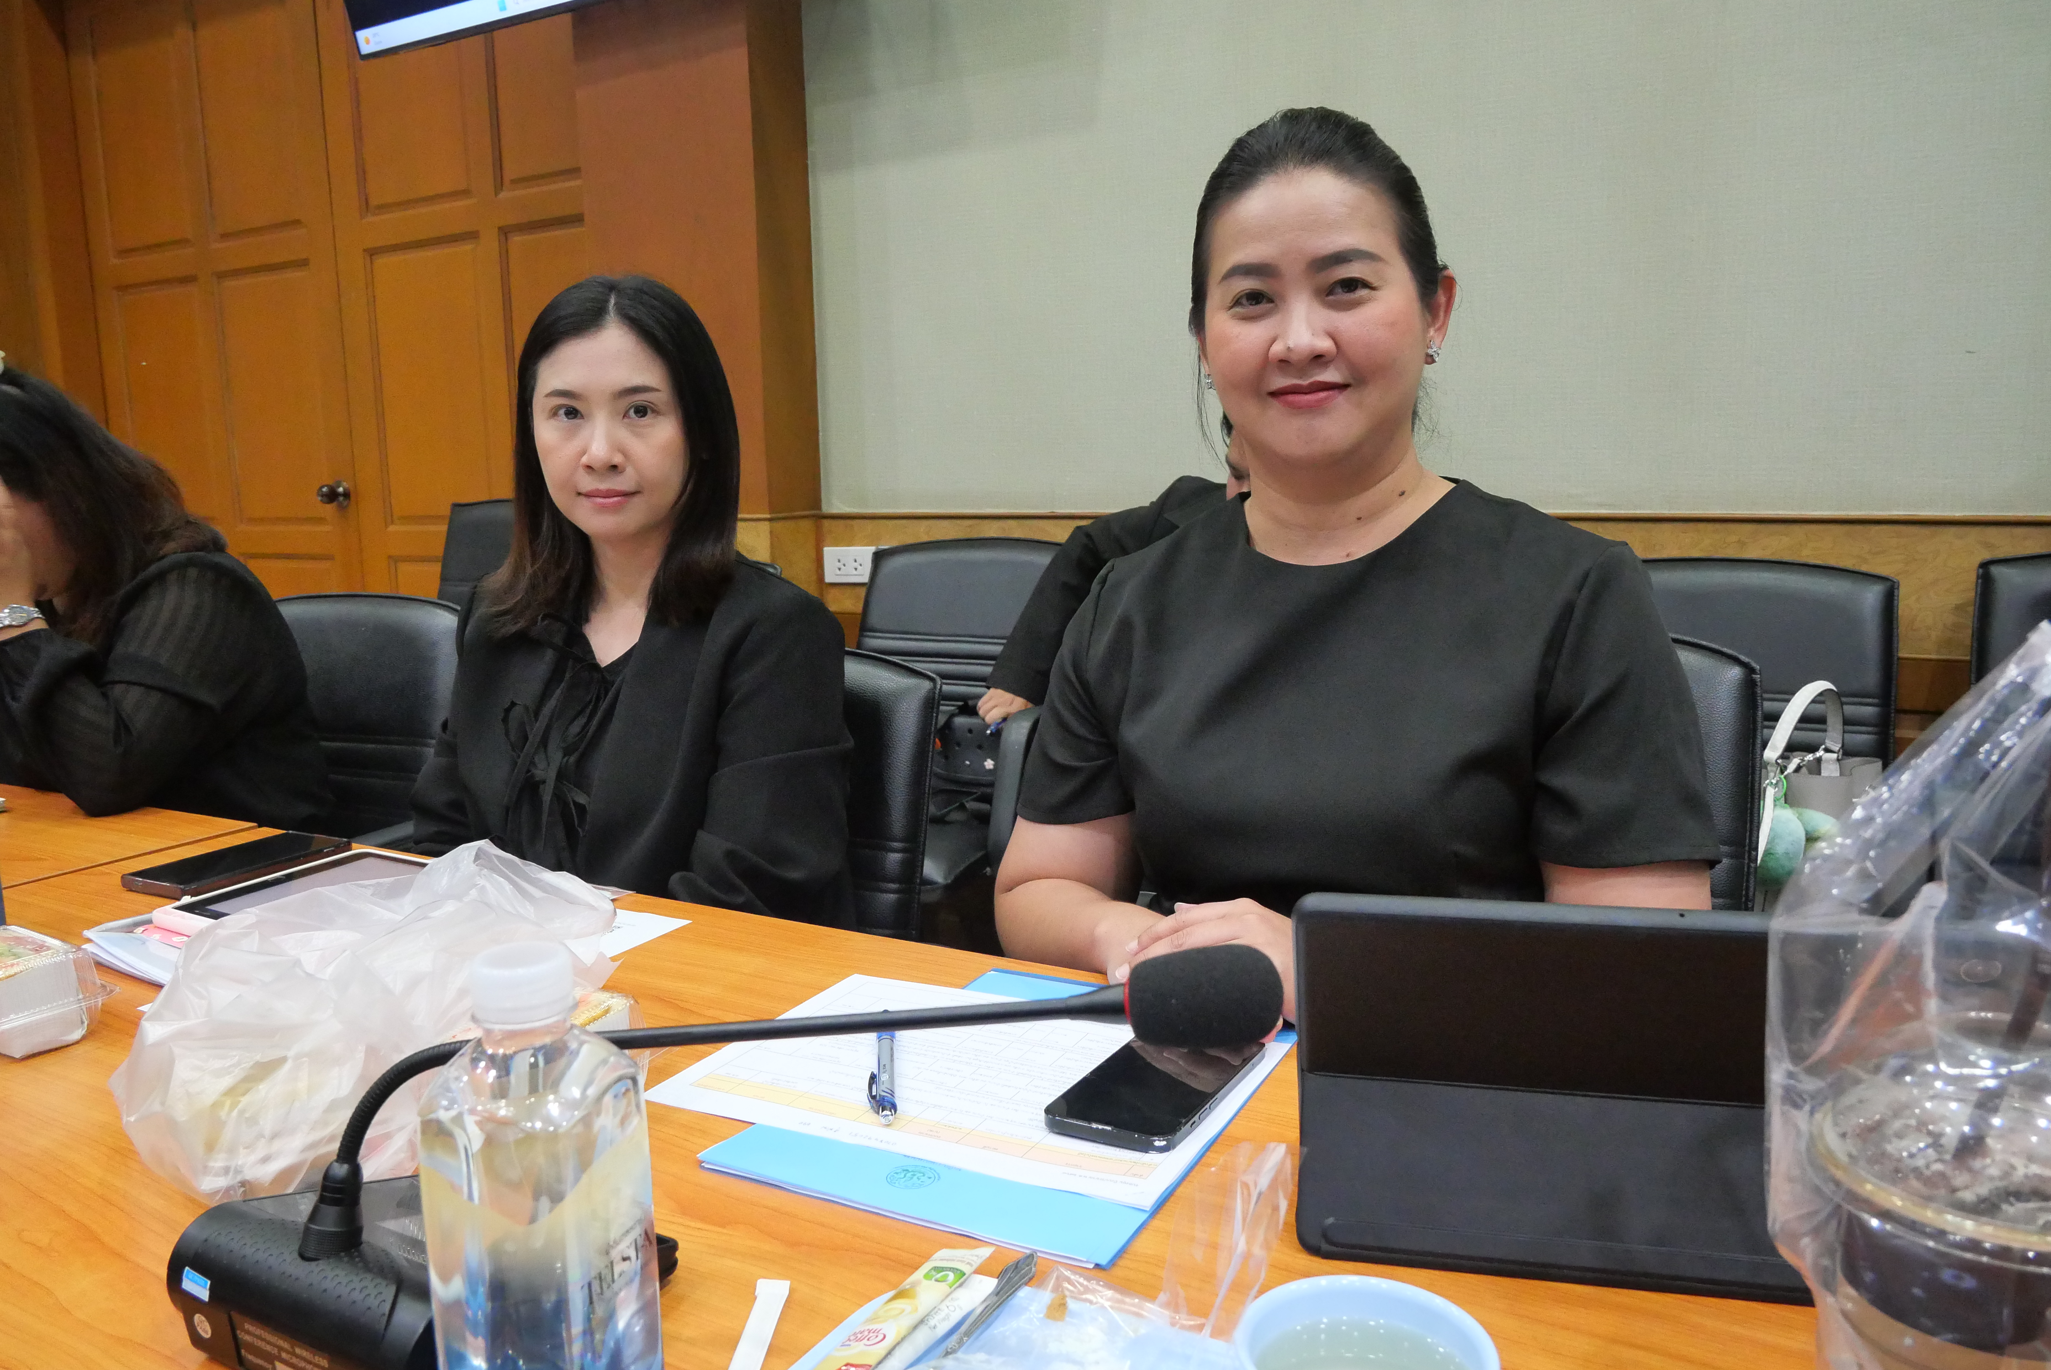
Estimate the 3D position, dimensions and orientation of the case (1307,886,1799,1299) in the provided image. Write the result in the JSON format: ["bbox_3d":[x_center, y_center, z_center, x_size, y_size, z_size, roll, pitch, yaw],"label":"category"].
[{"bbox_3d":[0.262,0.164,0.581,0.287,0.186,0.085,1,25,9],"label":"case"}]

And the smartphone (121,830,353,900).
[{"bbox_3d":[-0.708,0.158,1.238,0.080,0.011,0.165,2,9,19],"label":"smartphone"}]

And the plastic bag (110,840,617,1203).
[{"bbox_3d":[-0.363,0.164,0.775,0.250,0.120,0.240,3,9,25],"label":"plastic bag"}]

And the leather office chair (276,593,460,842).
[{"bbox_3d":[-0.965,0.389,1.556,0.600,0.960,0.640,2,9,20],"label":"leather office chair"}]

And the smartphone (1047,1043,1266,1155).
[{"bbox_3d":[0.075,0.217,0.749,0.071,0.008,0.147,4,9,29],"label":"smartphone"}]

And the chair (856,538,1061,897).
[{"bbox_3d":[-0.185,0.270,2.251,0.600,0.985,0.640,3,9,27],"label":"chair"}]

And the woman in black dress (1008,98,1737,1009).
[{"bbox_3d":[0.173,0.264,0.957,0.530,1.350,0.650,3,9,24],"label":"woman in black dress"}]

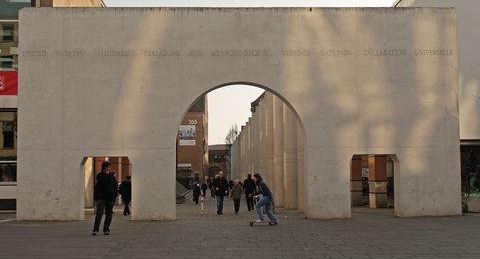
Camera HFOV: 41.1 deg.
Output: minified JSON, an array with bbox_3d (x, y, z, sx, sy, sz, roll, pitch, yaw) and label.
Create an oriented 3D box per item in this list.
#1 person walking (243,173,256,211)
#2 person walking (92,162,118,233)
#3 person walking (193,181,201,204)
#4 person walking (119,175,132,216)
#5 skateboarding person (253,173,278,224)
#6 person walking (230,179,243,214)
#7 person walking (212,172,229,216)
[{"bbox_3d":[0.474,3.019,30.700,0.580,1.780,0.480,0,-5,-3],"label":"person walking"},{"bbox_3d":[-3.322,1.702,15.800,0.640,1.800,0.460,0,-5,-11],"label":"person walking"},{"bbox_3d":[-3.162,4.659,47.000,0.540,1.680,0.500,0,-5,-6],"label":"person walking"},{"bbox_3d":[-4.845,2.825,27.300,0.580,1.700,0.500,-1,-5,0],"label":"person walking"},{"bbox_3d":[0.772,2.114,19.400,0.800,1.530,0.560,-1,-5,1],"label":"skateboarding person"},{"bbox_3d":[-0.142,3.089,29.400,0.540,1.580,0.460,0,-5,-3],"label":"person walking"},{"bbox_3d":[-0.793,2.633,26.600,0.640,1.810,0.520,0,-5,-3],"label":"person walking"}]

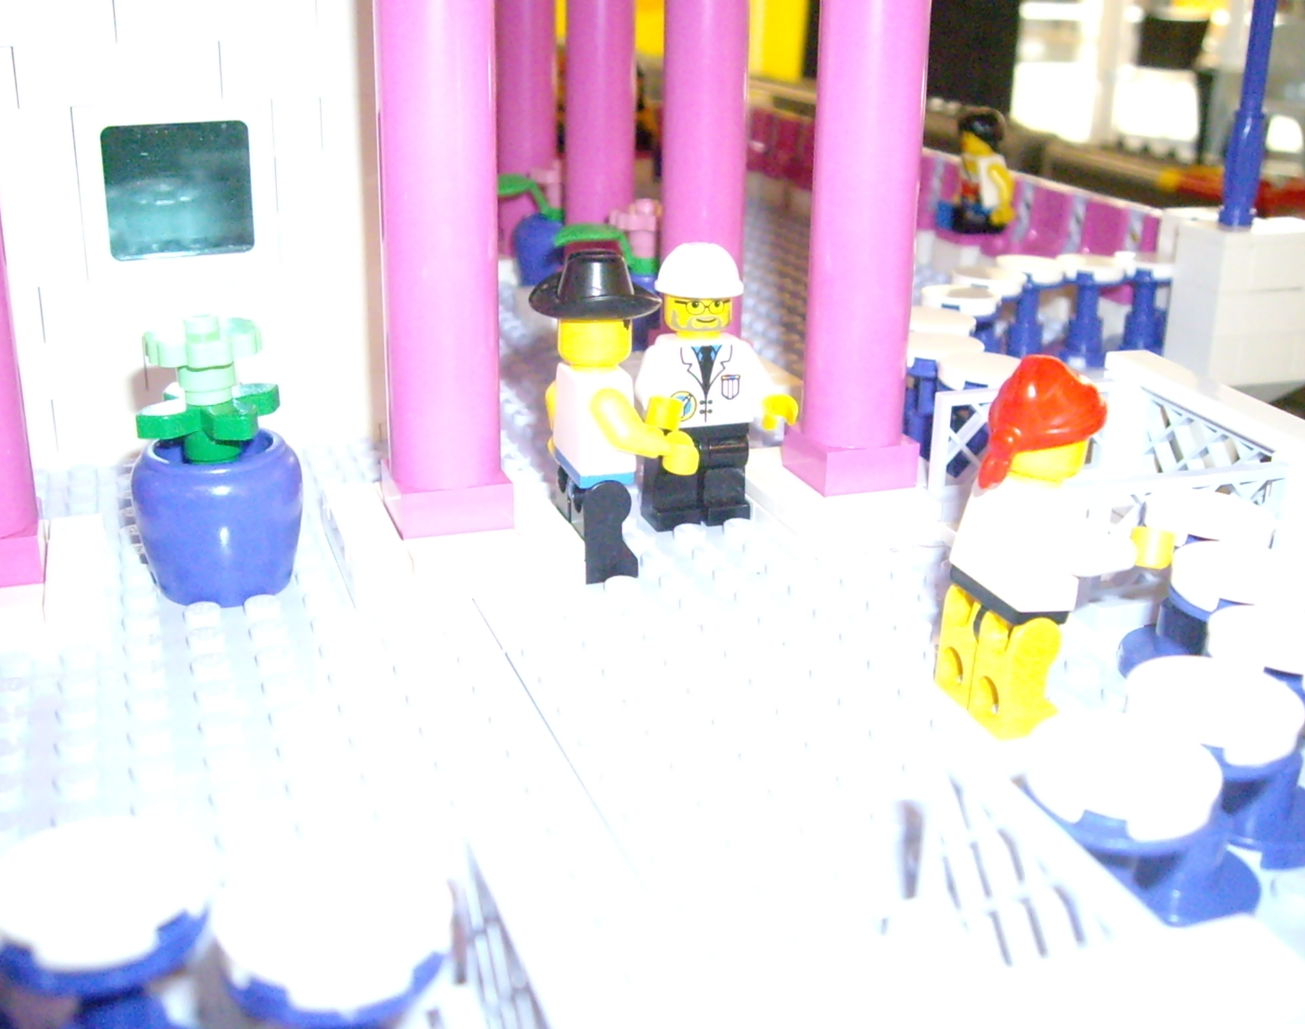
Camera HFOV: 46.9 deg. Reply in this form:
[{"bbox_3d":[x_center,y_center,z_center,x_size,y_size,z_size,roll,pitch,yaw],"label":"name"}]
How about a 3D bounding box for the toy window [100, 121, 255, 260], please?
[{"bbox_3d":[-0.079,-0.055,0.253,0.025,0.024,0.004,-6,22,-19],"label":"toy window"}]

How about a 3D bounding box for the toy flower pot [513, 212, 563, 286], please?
[{"bbox_3d":[-0.025,-0.067,0.393,0.022,0.020,0.022,1,21,-1],"label":"toy flower pot"}]

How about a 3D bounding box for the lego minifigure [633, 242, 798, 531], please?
[{"bbox_3d":[0.009,-0.018,0.226,0.025,0.043,0.018,-6,22,-19],"label":"lego minifigure"}]

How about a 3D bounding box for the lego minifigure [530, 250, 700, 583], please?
[{"bbox_3d":[-0.006,-0.014,0.213,0.021,0.045,0.024,-6,22,-19],"label":"lego minifigure"}]

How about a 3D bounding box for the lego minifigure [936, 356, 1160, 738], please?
[{"bbox_3d":[0.045,0.002,0.174,0.021,0.043,0.024,-6,22,-19],"label":"lego minifigure"}]

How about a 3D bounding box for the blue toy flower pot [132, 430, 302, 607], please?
[{"bbox_3d":[-0.059,0.000,0.206,0.022,0.020,0.022,-6,22,-19],"label":"blue toy flower pot"}]

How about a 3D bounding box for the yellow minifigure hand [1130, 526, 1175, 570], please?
[{"bbox_3d":[0.055,0.003,0.167,0.006,0.005,0.005,-6,22,-19],"label":"yellow minifigure hand"}]

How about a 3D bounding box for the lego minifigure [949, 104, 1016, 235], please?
[{"bbox_3d":[0.090,-0.096,0.415,0.016,0.033,0.024,-6,22,-19],"label":"lego minifigure"}]

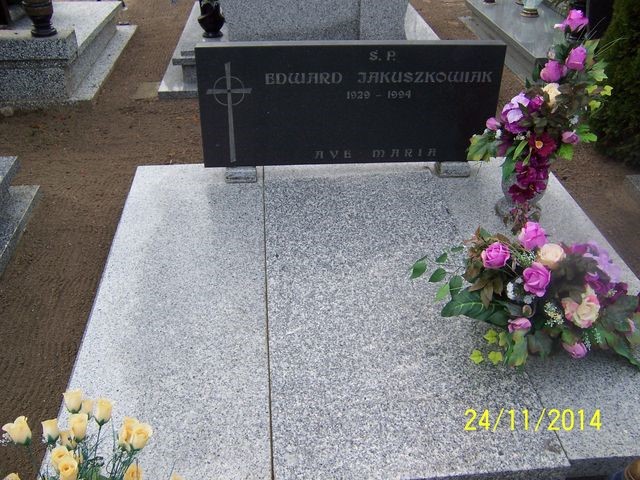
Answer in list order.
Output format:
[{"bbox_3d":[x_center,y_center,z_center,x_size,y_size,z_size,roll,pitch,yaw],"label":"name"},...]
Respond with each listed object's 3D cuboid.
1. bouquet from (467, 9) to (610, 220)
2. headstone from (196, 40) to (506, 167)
[{"bbox_3d":[0.730,-0.391,2.024,0.420,0.680,0.320,-2,33,-5],"label":"bouquet"},{"bbox_3d":[0.118,-0.507,2.307,1.120,0.442,0.075,-2,28,-5],"label":"headstone"}]

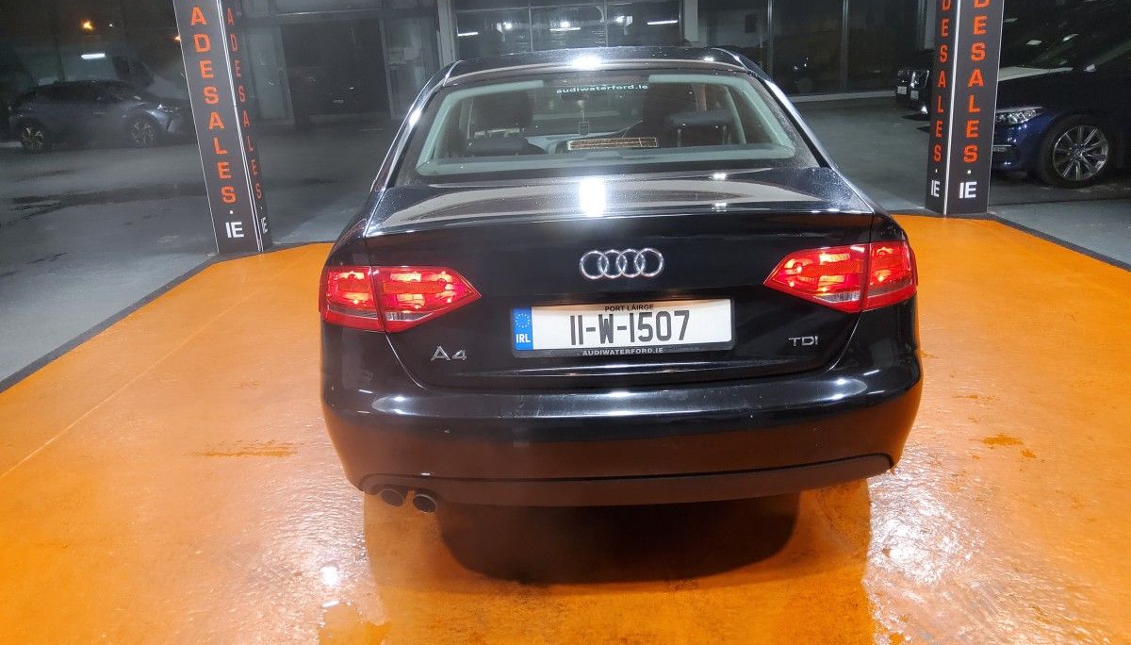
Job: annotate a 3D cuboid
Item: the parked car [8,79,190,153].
[{"bbox_3d":[-10.670,-4.850,19.750,4.360,1.550,1.800,-1,17,7],"label":"parked car"}]

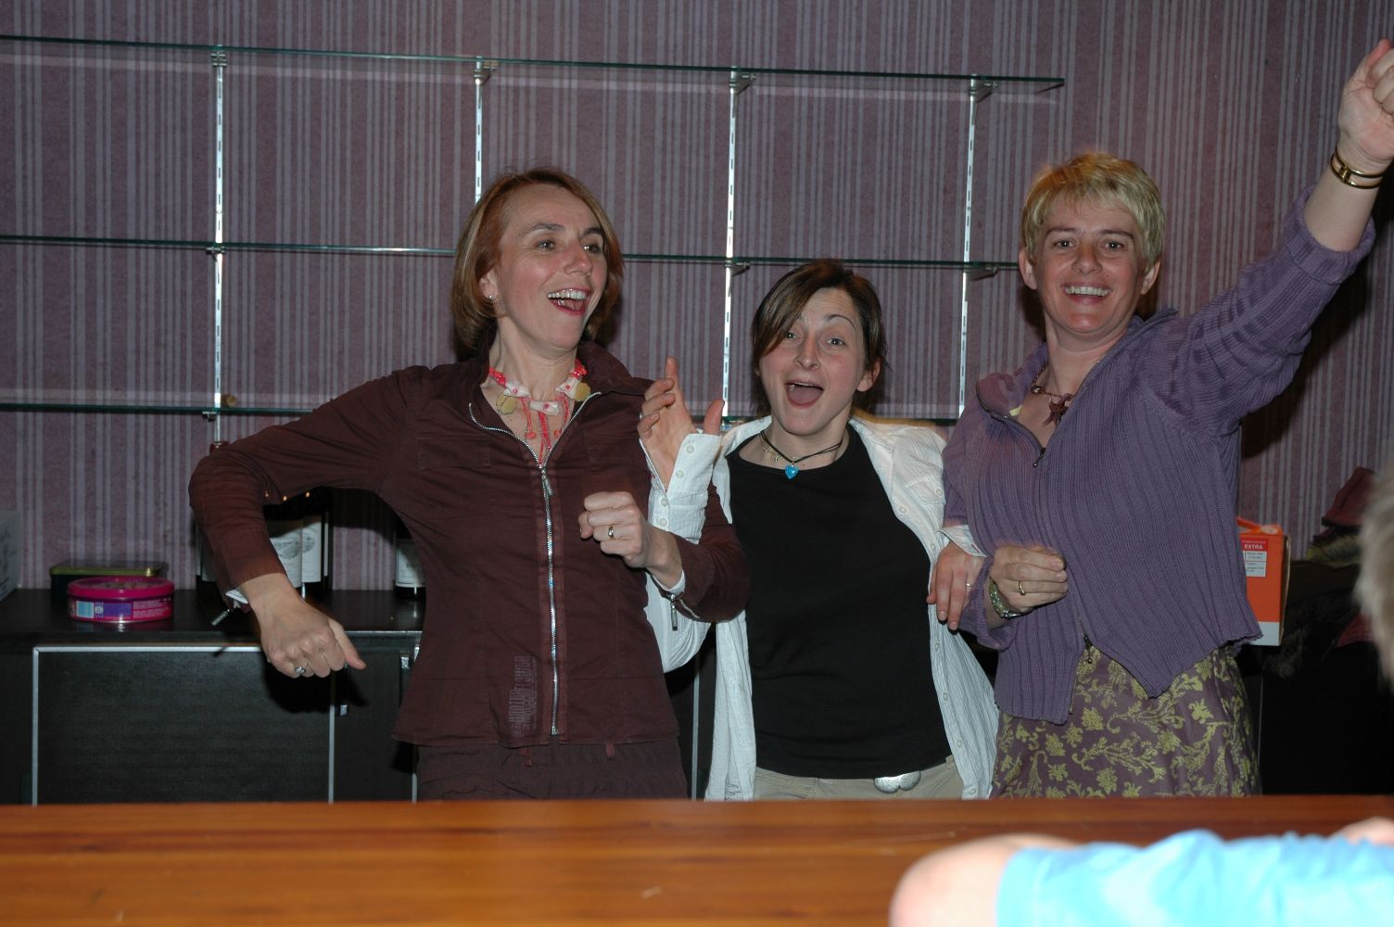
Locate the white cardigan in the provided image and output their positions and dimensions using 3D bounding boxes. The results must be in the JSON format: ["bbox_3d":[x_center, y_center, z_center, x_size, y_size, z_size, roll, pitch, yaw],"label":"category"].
[{"bbox_3d":[0.150,0.235,2.859,0.450,0.600,0.350,2,5,2],"label":"white cardigan"}]

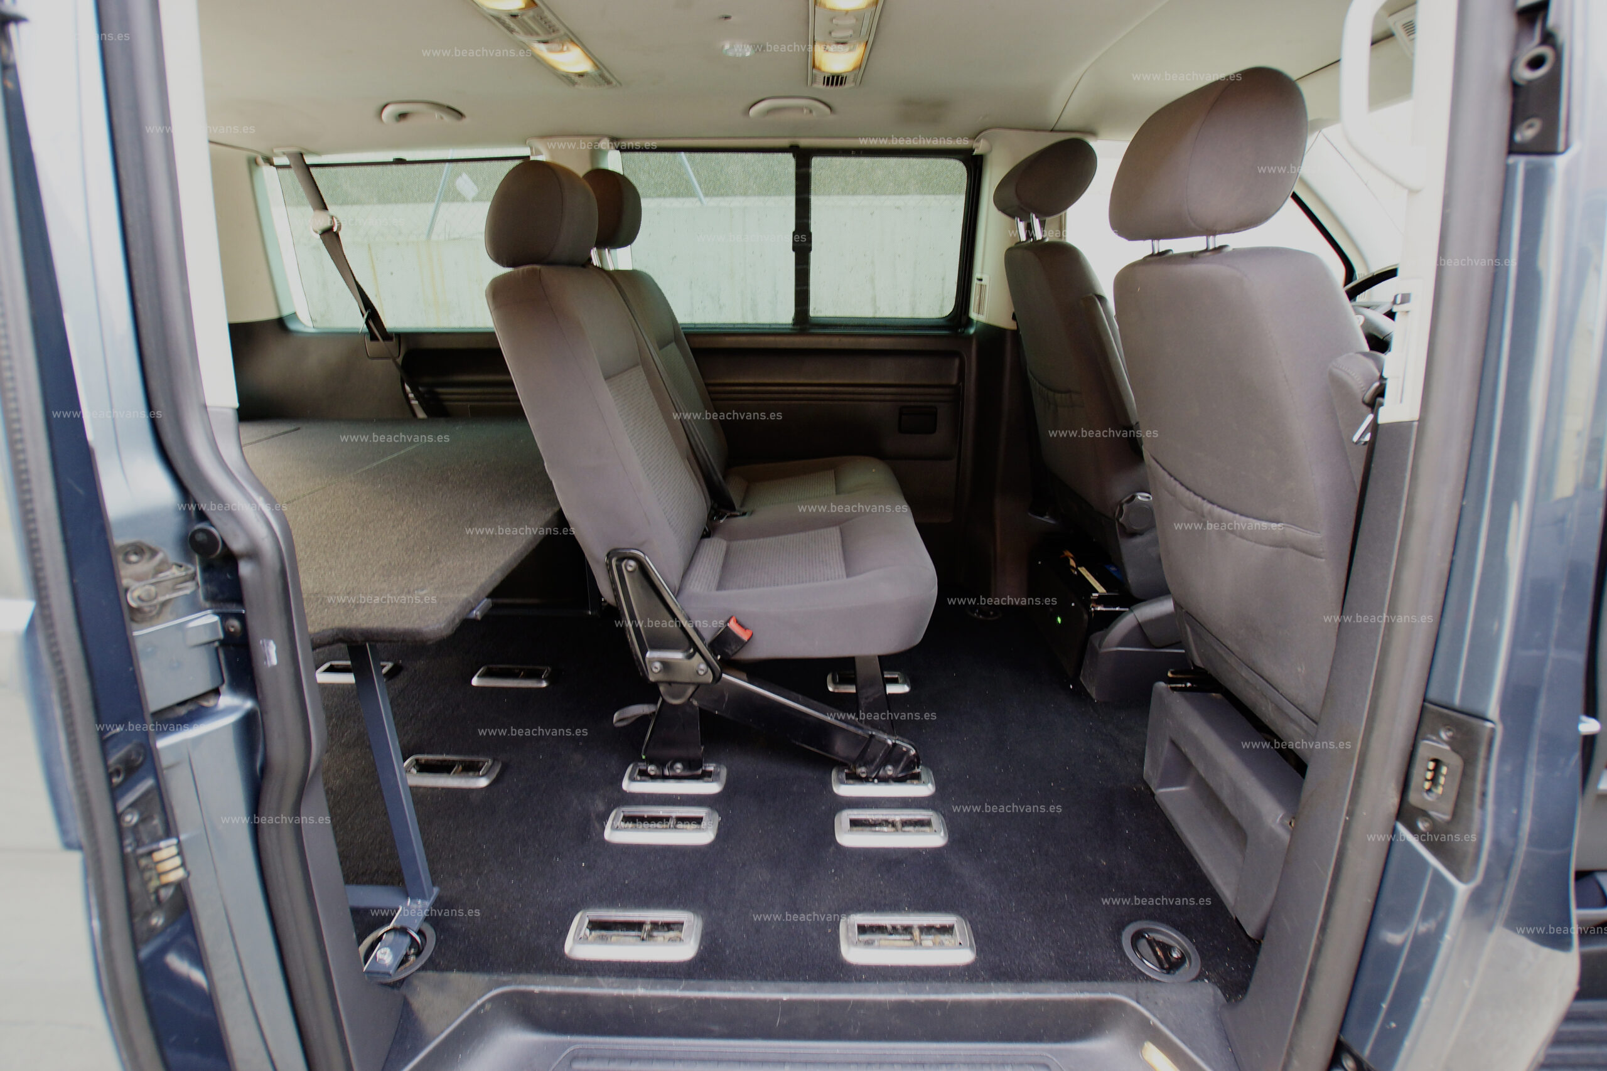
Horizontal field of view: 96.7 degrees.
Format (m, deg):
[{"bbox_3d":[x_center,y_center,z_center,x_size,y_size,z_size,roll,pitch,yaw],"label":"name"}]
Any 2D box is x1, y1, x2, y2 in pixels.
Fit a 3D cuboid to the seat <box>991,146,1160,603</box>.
[{"bbox_3d":[0.897,-0.416,1.786,0.862,1.005,0.520,1,20,0],"label":"seat"}]

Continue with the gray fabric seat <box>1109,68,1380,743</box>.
[{"bbox_3d":[0.895,-0.130,1.108,0.862,1.000,0.520,1,20,0],"label":"gray fabric seat"}]

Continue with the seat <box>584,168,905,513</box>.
[{"bbox_3d":[-0.148,-0.450,1.854,0.780,0.890,0.495,1,20,0],"label":"seat"}]

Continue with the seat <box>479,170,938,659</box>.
[{"bbox_3d":[-0.145,-0.251,1.392,0.780,0.849,0.500,1,20,0],"label":"seat"}]

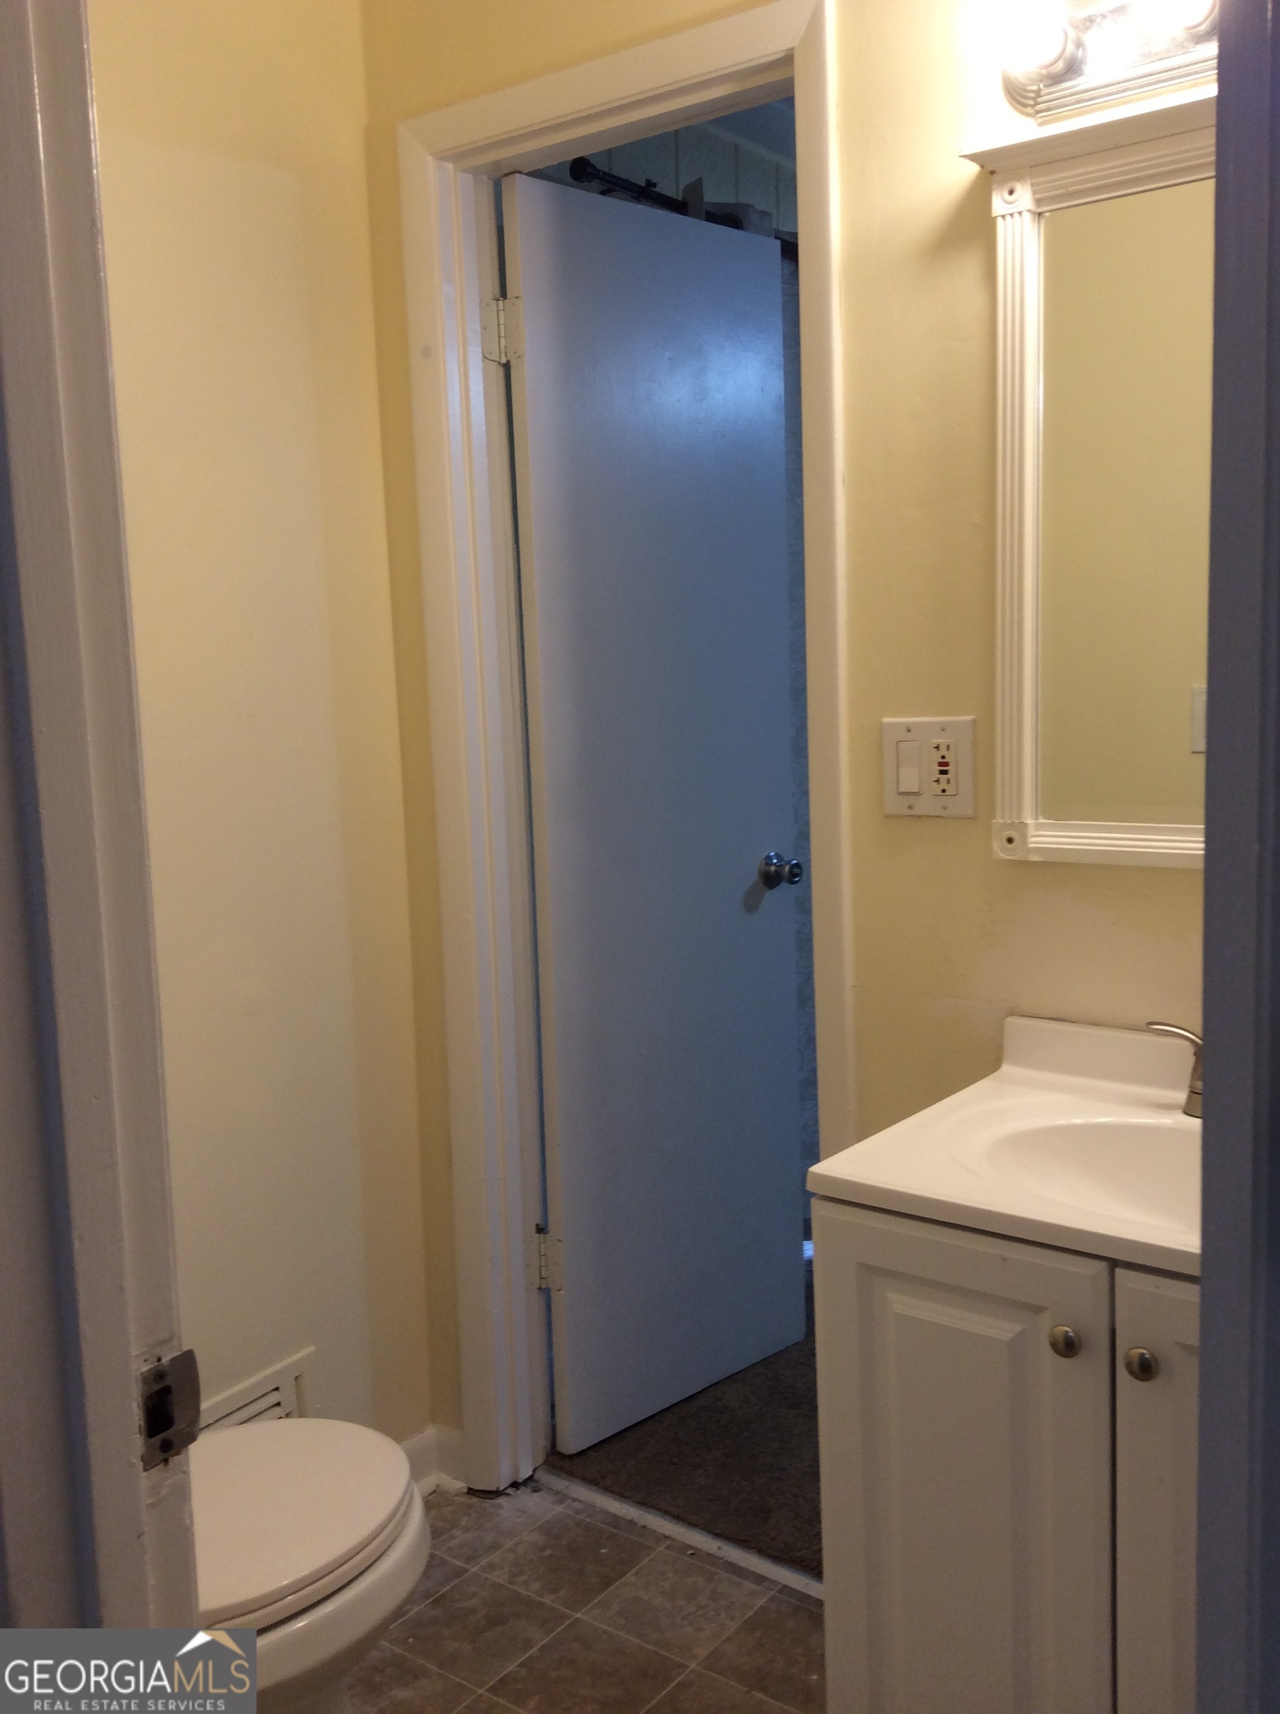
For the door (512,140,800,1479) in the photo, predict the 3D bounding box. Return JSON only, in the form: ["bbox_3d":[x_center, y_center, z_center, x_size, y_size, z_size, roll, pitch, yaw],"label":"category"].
[{"bbox_3d":[0.054,-0.050,2.716,0.611,2.032,0.036,-9,10,-44],"label":"door"}]

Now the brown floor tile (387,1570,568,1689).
[{"bbox_3d":[-0.226,1.078,2.207,0.200,0.008,0.200,3,9,38],"label":"brown floor tile"}]

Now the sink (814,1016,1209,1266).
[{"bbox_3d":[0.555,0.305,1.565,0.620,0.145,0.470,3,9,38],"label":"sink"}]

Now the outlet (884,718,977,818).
[{"bbox_3d":[0.355,-0.109,1.954,0.125,0.123,0.012,3,9,38],"label":"outlet"}]

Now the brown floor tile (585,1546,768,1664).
[{"bbox_3d":[0.054,1.064,2.241,0.200,0.008,0.200,3,9,38],"label":"brown floor tile"}]

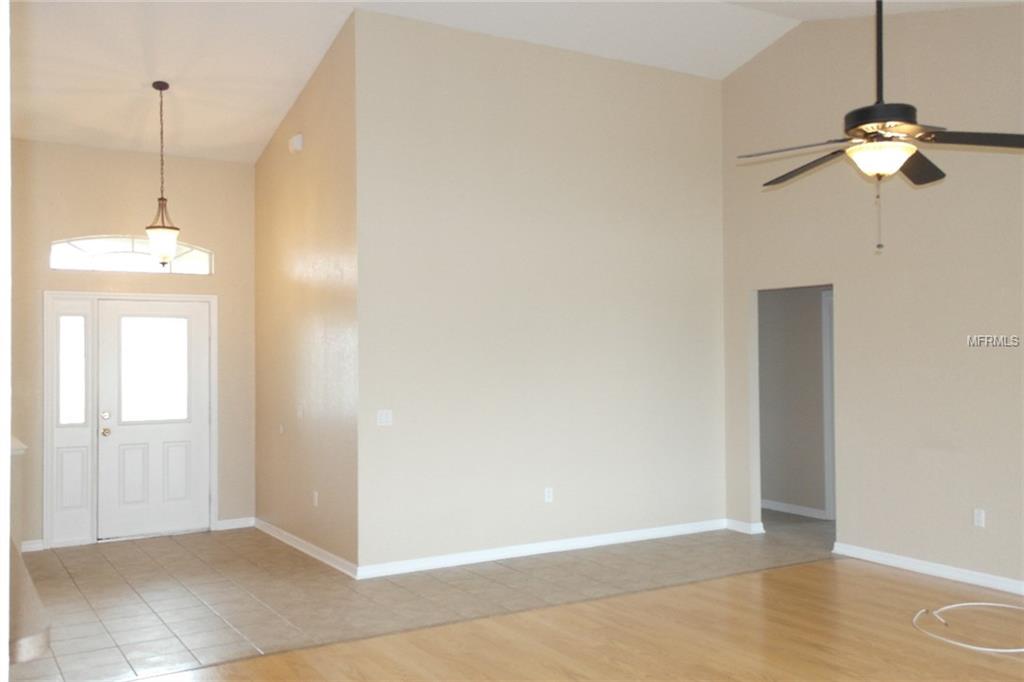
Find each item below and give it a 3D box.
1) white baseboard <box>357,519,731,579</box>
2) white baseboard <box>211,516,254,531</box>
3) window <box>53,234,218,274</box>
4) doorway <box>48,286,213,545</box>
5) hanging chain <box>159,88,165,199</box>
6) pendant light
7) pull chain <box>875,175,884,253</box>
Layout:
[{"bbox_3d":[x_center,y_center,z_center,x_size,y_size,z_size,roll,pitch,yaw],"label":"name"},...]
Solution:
[{"bbox_3d":[0.421,1.648,6.867,3.443,0.090,0.018,0,-1,-28],"label":"white baseboard"},{"bbox_3d":[-2.514,1.681,7.780,0.335,0.090,0.018,0,-1,-28],"label":"white baseboard"},{"bbox_3d":[-3.299,-0.755,7.468,1.311,0.318,0.100,0,-1,-28],"label":"window"},{"bbox_3d":[-3.294,0.662,7.434,1.376,2.130,0.130,0,-1,-28],"label":"doorway"},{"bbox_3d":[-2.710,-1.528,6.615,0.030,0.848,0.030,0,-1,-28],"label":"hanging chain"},{"bbox_3d":[-2.708,-1.296,6.612,0.262,1.430,0.262,0,-1,-28],"label":"pendant light"},{"bbox_3d":[1.544,-0.533,3.580,0.030,0.315,0.030,0,-1,-28],"label":"pull chain"}]

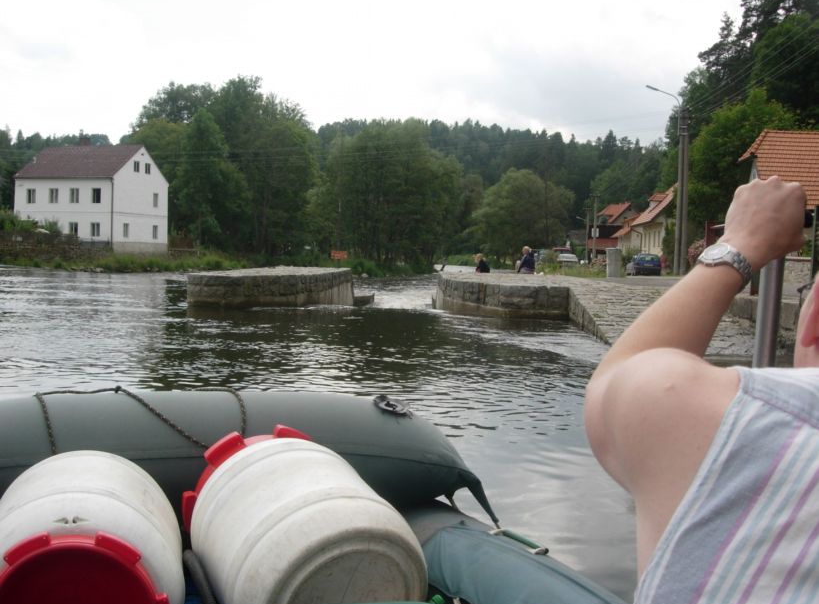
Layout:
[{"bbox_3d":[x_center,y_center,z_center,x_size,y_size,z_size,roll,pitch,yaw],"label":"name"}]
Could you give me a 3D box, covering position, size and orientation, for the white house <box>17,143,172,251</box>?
[{"bbox_3d":[-29.986,-9.724,85.588,10.320,10.490,9.980,2,3,13],"label":"white house"}]

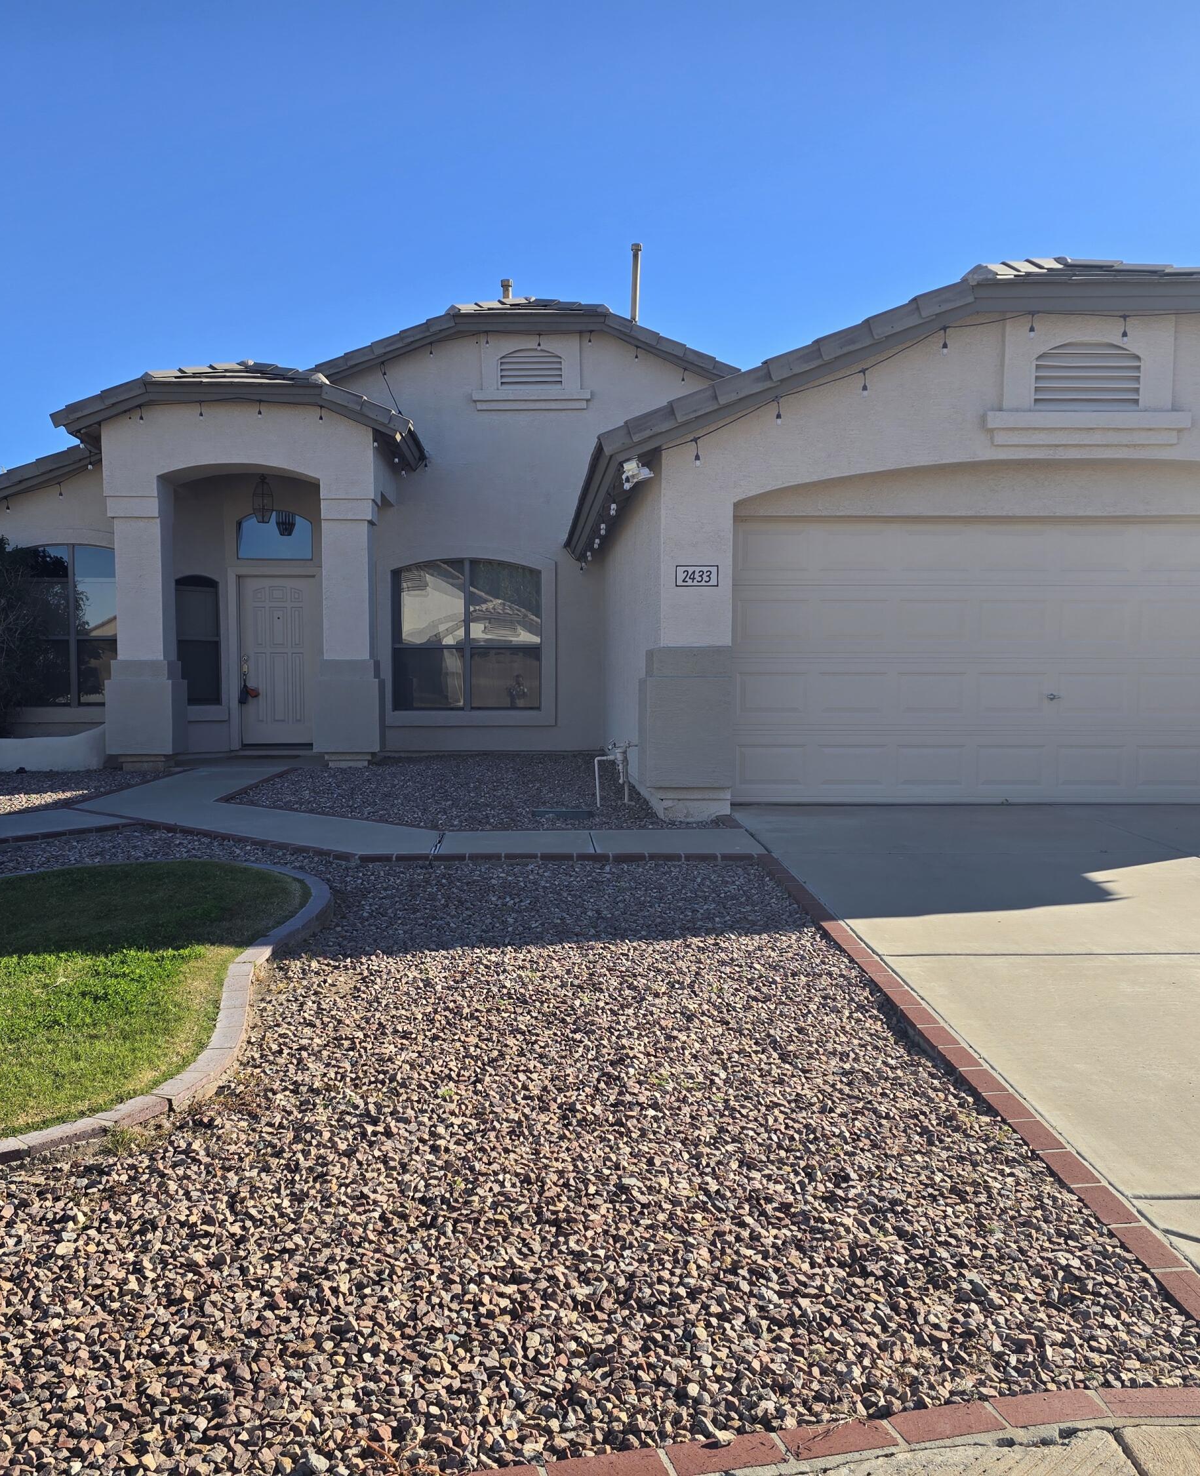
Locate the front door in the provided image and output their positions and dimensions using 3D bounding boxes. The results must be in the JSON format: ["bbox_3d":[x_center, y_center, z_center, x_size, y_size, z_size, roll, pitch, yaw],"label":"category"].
[{"bbox_3d":[-3.907,-0.944,15.900,0.930,2.040,0.080,0,3,-2],"label":"front door"}]

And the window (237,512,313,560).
[{"bbox_3d":[-3.929,-2.439,15.799,0.940,0.610,0.100,0,3,-2],"label":"window"}]

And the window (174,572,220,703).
[{"bbox_3d":[-4.804,-1.160,15.544,0.100,1.530,0.600,2,4,42],"label":"window"}]

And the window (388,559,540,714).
[{"bbox_3d":[-1.637,-1.265,15.985,1.820,1.840,0.100,0,3,-2],"label":"window"}]

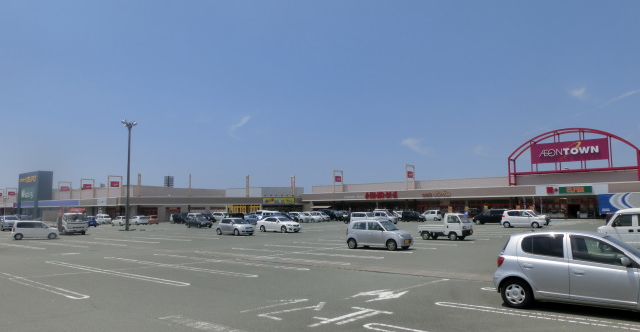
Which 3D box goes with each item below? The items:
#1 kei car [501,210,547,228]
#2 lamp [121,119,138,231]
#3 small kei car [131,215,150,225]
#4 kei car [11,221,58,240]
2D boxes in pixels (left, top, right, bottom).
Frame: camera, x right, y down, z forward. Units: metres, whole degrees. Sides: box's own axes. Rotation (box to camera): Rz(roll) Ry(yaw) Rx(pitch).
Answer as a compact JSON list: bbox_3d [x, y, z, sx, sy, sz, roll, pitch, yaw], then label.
[{"bbox_3d":[18.633,4.882,40.807,3.395,1.580,1.475,-4,-6,32],"label":"kei car"},{"bbox_3d":[-21.589,1.110,50.174,1.750,12.300,1.700,1,-6,-23],"label":"lamp"},{"bbox_3d":[-27.752,8.219,68.071,3.395,1.530,1.475,-5,-7,39],"label":"small kei car"},{"bbox_3d":[-24.569,5.577,38.487,3.395,1.570,1.475,3,-7,-37],"label":"kei car"}]

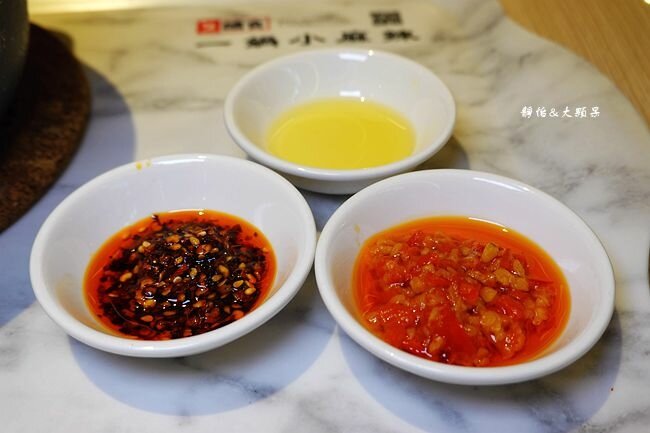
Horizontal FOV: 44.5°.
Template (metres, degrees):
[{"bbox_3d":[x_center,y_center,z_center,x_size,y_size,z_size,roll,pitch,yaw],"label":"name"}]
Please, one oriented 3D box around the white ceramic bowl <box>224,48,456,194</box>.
[{"bbox_3d":[0.007,-0.037,0.347,0.098,0.026,0.098,0,42,0],"label":"white ceramic bowl"}]

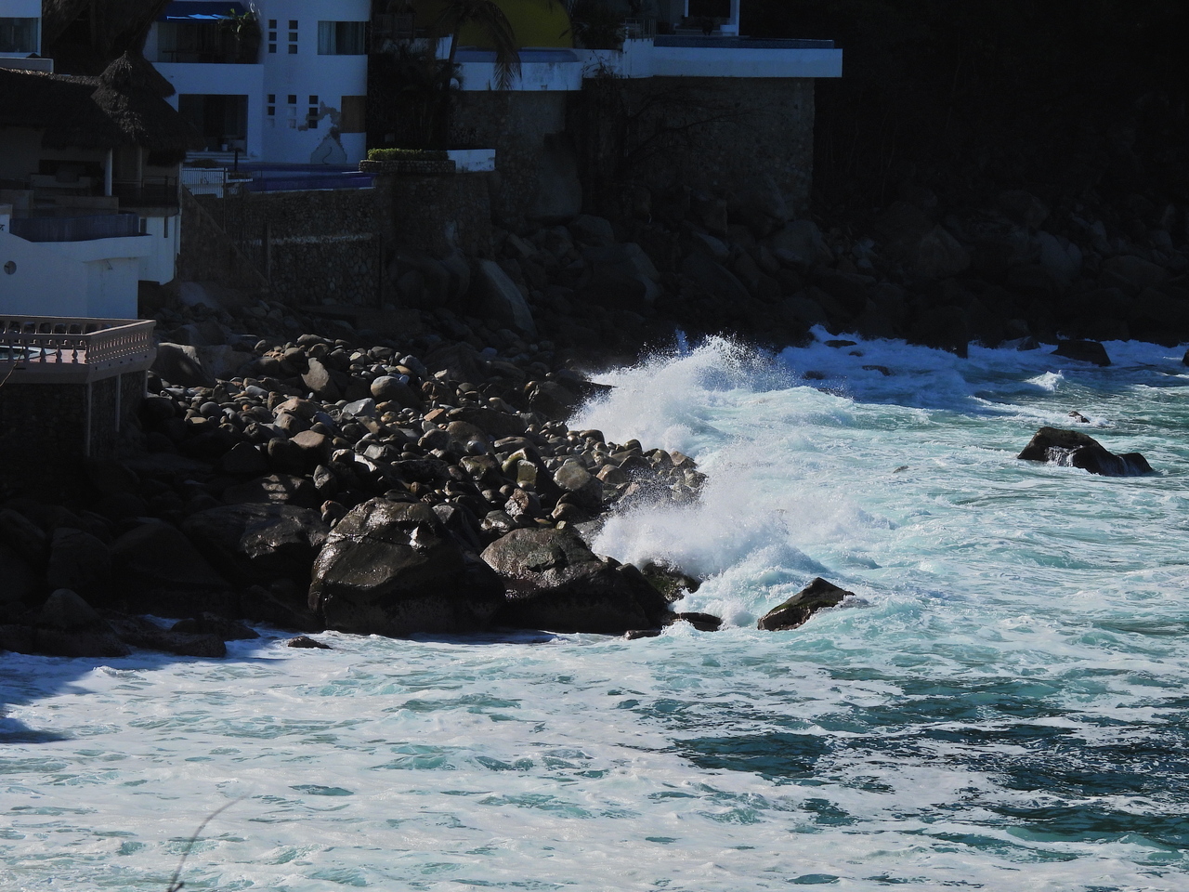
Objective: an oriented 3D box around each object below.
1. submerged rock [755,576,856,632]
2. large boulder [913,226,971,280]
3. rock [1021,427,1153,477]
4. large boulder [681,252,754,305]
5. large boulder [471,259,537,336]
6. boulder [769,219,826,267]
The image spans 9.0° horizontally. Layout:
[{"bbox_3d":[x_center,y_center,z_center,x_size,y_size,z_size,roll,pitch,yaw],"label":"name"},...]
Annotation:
[{"bbox_3d":[6.013,4.480,215.000,2.700,1.480,1.900,1,4,0],"label":"submerged rock"},{"bbox_3d":[15.840,-8.842,345.000,2.630,2.390,2.300,1,4,0],"label":"large boulder"},{"bbox_3d":[18.026,0.188,278.000,4.990,1.760,2.900,1,4,0],"label":"rock"},{"bbox_3d":[5.512,-7.524,341.000,3.270,2.270,2.600,1,4,0],"label":"large boulder"},{"bbox_3d":[-3.775,-6.176,315.000,2.790,3.180,2.500,1,4,0],"label":"large boulder"},{"bbox_3d":[9.320,-9.320,347.000,2.560,2.060,2.300,1,4,0],"label":"boulder"}]

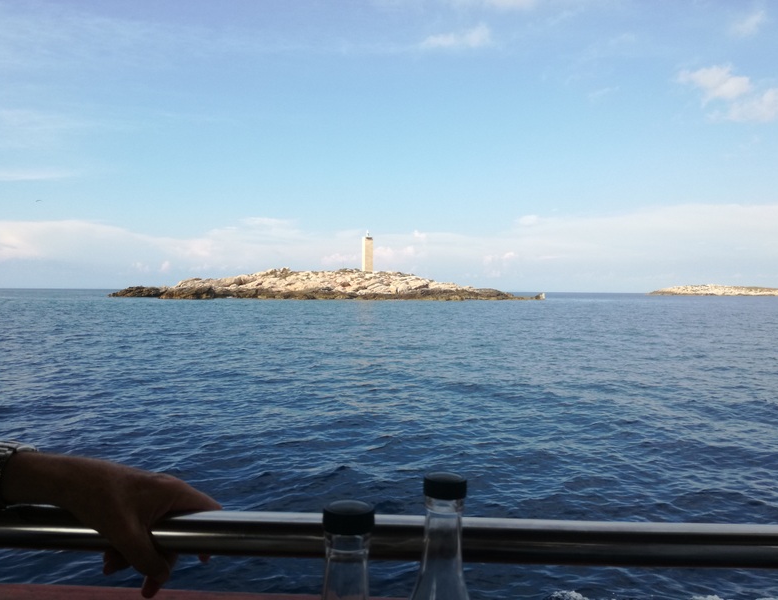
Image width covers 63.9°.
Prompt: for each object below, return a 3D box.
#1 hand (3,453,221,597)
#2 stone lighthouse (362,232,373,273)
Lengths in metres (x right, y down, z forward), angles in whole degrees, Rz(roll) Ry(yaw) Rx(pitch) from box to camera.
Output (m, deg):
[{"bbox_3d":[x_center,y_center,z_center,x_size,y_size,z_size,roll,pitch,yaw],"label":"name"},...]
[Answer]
[{"bbox_3d":[-0.247,0.202,0.565,0.180,0.118,0.100,0,1,-14],"label":"hand"},{"bbox_3d":[-5.748,-13.213,170.000,2.250,11.400,2.250,0,1,-24],"label":"stone lighthouse"}]

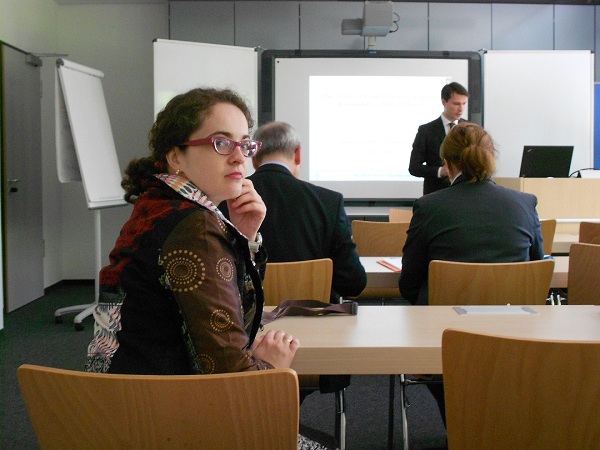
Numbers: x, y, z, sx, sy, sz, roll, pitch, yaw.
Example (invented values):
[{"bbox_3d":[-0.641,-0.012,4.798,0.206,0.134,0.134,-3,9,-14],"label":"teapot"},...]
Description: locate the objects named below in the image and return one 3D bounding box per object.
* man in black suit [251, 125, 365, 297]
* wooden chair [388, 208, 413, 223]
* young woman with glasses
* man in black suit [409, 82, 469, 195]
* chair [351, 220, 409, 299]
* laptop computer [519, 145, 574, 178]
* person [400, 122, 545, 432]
[{"bbox_3d":[-0.030,0.287,2.887,0.570,1.330,0.800,0,4,0],"label":"man in black suit"},{"bbox_3d":[0.910,0.306,6.037,0.500,0.850,0.540,0,4,0],"label":"wooden chair"},{"bbox_3d":[-0.190,0.393,1.532,0.720,1.310,0.540,-3,5,-38],"label":"young woman with glasses"},{"bbox_3d":[0.975,-0.094,5.206,0.520,1.765,0.380,-4,5,-42],"label":"man in black suit"},{"bbox_3d":[0.520,0.396,4.720,0.500,0.855,0.540,0,4,0],"label":"chair"},{"bbox_3d":[1.737,-0.447,5.322,0.345,0.222,0.320,0,4,0],"label":"laptop computer"},{"bbox_3d":[0.610,0.295,2.848,0.540,1.320,0.800,0,4,-4],"label":"person"}]

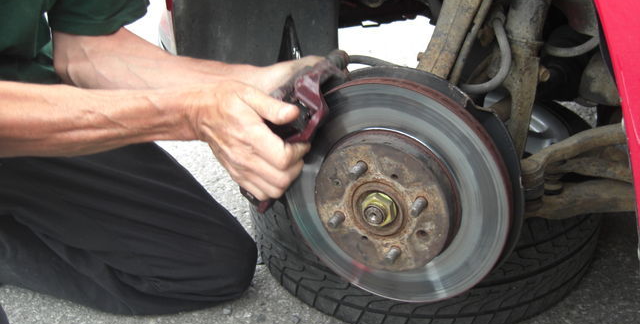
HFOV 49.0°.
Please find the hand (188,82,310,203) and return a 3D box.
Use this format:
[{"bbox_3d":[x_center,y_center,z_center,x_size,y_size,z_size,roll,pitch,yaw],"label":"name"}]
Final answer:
[{"bbox_3d":[-0.078,-0.023,0.780,0.140,0.115,0.090,38,9,-12],"label":"hand"}]

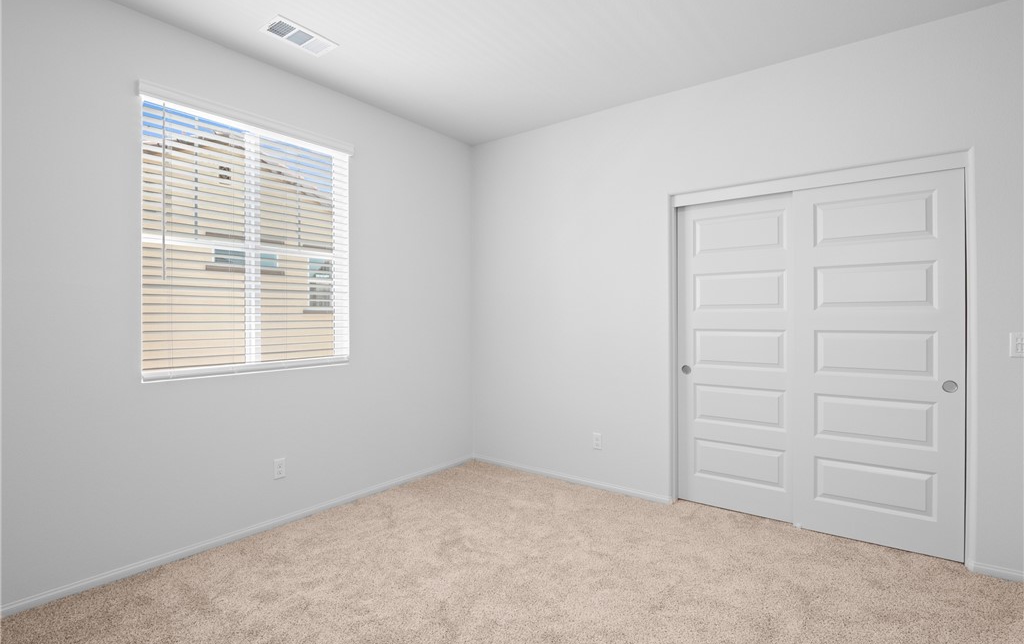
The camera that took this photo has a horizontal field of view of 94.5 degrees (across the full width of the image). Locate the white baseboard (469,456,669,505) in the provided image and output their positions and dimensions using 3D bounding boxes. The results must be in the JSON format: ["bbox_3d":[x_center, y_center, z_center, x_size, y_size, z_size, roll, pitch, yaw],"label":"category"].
[{"bbox_3d":[0.359,1.185,3.641,1.710,0.060,0.016,0,0,35],"label":"white baseboard"}]

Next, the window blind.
[{"bbox_3d":[-1.475,-0.426,2.779,0.065,1.427,1.138,0,0,39],"label":"window blind"}]

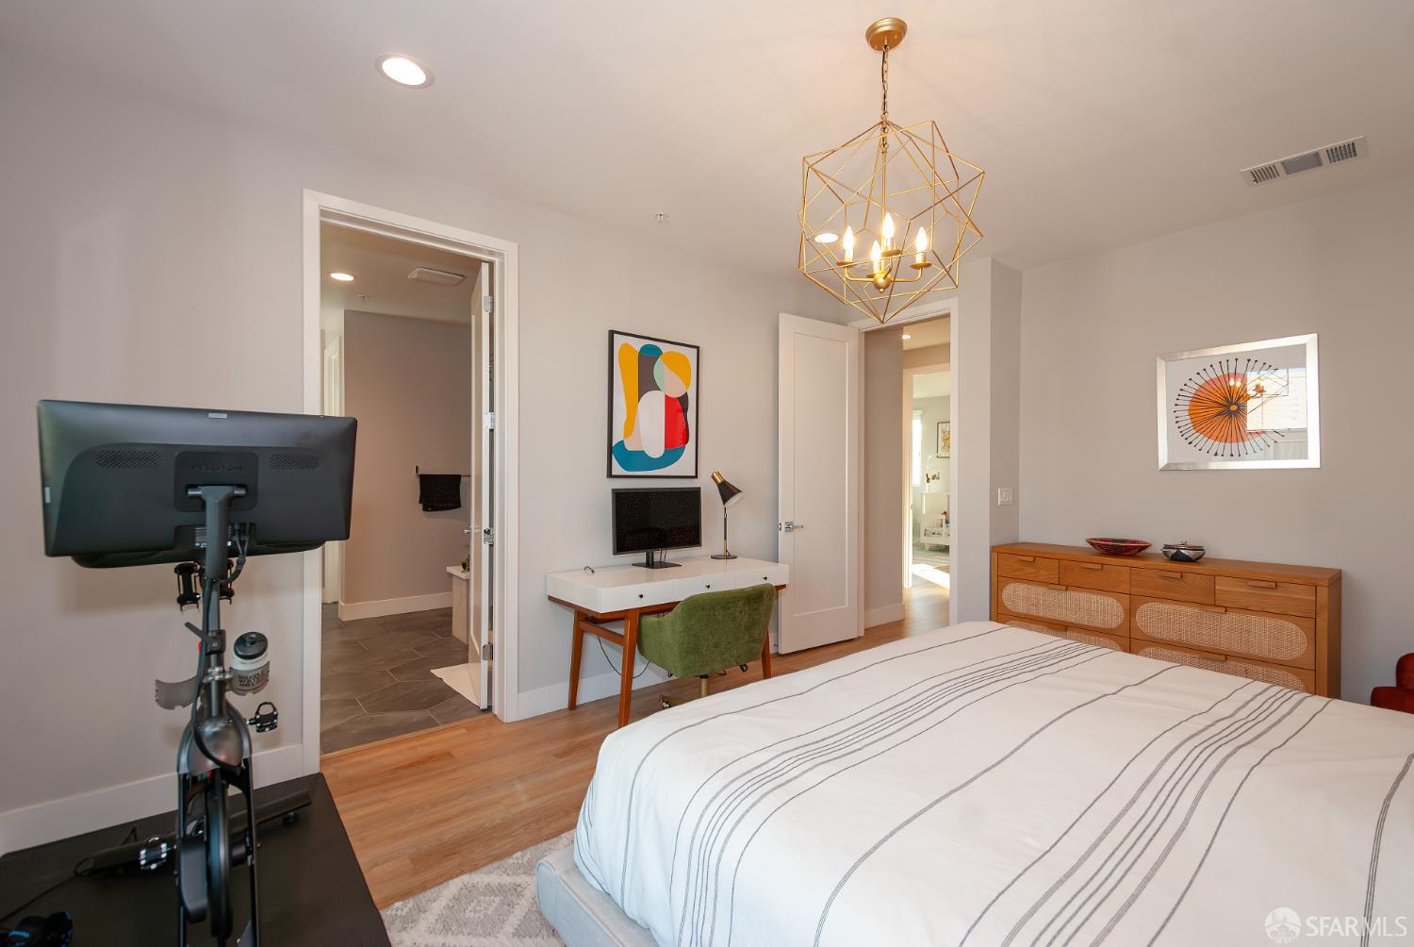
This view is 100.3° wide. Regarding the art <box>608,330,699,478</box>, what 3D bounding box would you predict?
[{"bbox_3d":[-0.316,-0.397,3.647,0.657,0.858,0.030,0,0,-40],"label":"art"}]

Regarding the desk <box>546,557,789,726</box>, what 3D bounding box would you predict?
[{"bbox_3d":[-0.187,0.922,3.347,1.225,0.760,0.562,0,0,-38],"label":"desk"}]

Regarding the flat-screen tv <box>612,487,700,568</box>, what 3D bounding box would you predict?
[{"bbox_3d":[-0.290,0.315,3.482,0.634,0.454,0.200,0,0,-40],"label":"flat-screen tv"}]

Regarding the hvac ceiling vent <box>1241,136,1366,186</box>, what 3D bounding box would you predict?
[{"bbox_3d":[2.727,-1.411,2.697,0.255,0.020,0.390,0,0,-40],"label":"hvac ceiling vent"}]

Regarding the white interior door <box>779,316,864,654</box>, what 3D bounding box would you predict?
[{"bbox_3d":[0.857,0.074,4.468,0.813,2.438,0.045,0,0,-33],"label":"white interior door"}]

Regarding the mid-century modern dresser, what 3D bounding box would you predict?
[{"bbox_3d":[2.510,0.895,3.377,0.460,0.832,1.495,0,0,-40],"label":"mid-century modern dresser"}]

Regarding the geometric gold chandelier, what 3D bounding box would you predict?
[{"bbox_3d":[0.567,-0.952,1.872,0.590,0.944,0.590,0,0,-40],"label":"geometric gold chandelier"}]

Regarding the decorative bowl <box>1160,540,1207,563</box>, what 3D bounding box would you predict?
[{"bbox_3d":[2.615,0.426,3.236,0.190,0.105,0.190,0,0,-40],"label":"decorative bowl"}]

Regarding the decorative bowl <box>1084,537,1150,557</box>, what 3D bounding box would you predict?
[{"bbox_3d":[2.435,0.442,3.488,0.320,0.075,0.320,0,0,-40],"label":"decorative bowl"}]

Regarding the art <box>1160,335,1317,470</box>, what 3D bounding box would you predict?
[{"bbox_3d":[2.917,-0.361,3.272,0.033,0.683,0.668,0,0,-40],"label":"art"}]

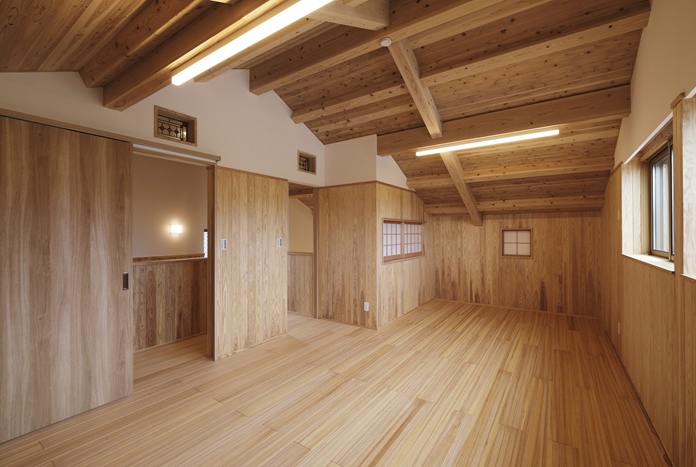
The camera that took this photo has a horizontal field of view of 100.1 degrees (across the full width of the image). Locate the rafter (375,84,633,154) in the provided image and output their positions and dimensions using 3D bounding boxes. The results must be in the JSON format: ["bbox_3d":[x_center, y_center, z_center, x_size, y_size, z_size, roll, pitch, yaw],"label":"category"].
[{"bbox_3d":[1.500,-1.209,3.357,2.545,0.259,0.120,1,1,35],"label":"rafter"}]

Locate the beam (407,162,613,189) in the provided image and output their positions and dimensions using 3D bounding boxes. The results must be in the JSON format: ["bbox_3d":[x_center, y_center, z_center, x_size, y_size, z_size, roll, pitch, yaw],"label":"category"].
[{"bbox_3d":[2.036,-0.814,4.132,2.545,0.115,0.120,1,-23,35],"label":"beam"}]

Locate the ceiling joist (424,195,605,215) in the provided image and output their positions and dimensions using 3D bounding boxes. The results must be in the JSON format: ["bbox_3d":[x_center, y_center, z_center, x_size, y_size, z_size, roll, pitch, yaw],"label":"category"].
[{"bbox_3d":[2.523,-0.461,4.836,2.545,0.115,0.120,1,-23,35],"label":"ceiling joist"}]

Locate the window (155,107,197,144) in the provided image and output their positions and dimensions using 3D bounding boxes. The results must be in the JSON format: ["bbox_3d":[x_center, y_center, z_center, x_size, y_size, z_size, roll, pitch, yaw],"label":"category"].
[{"bbox_3d":[-1.658,-1.008,2.800,0.090,0.287,0.389,1,1,35],"label":"window"}]

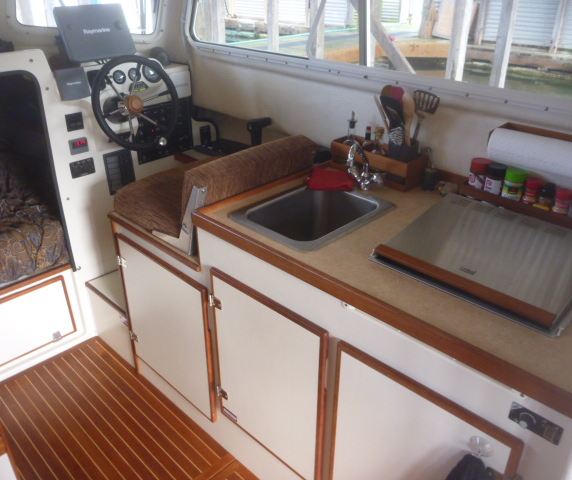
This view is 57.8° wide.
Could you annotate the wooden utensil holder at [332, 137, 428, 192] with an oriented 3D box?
[{"bbox_3d":[0.293,-0.253,1.662,0.285,0.090,0.130,25,37,37],"label":"wooden utensil holder"}]

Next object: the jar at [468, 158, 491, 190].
[{"bbox_3d":[0.564,-0.182,1.519,0.056,0.110,0.056,1,29,0],"label":"jar"}]

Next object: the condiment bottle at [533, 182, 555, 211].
[{"bbox_3d":[0.706,-0.106,1.405,0.045,0.090,0.045,25,37,37],"label":"condiment bottle"}]

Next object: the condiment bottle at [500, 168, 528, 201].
[{"bbox_3d":[0.668,-0.150,1.513,0.056,0.111,0.056,25,37,37],"label":"condiment bottle"}]

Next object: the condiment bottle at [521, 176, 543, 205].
[{"bbox_3d":[0.705,-0.129,1.484,0.044,0.099,0.044,25,37,37],"label":"condiment bottle"}]

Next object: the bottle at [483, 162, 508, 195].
[{"bbox_3d":[0.600,-0.162,1.490,0.056,0.104,0.056,1,29,0],"label":"bottle"}]

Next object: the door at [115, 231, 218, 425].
[{"bbox_3d":[-0.407,0.301,1.803,0.502,0.561,0.022,25,37,37],"label":"door"}]

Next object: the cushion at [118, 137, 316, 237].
[{"bbox_3d":[-0.251,-0.217,1.756,0.564,0.273,0.490,25,37,37],"label":"cushion"}]

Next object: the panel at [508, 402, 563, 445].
[{"bbox_3d":[0.456,0.324,0.934,0.091,0.042,0.020,25,37,37],"label":"panel"}]

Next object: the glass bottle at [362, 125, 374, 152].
[{"bbox_3d":[0.280,-0.309,1.766,0.045,0.140,0.045,25,37,37],"label":"glass bottle"}]

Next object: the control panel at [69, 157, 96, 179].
[{"bbox_3d":[-0.825,-0.291,2.107,0.020,0.067,0.100,25,37,37],"label":"control panel"}]

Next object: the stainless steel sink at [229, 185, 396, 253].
[{"bbox_3d":[0.086,-0.022,1.550,0.310,0.150,0.420,25,37,37],"label":"stainless steel sink"}]

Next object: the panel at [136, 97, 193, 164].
[{"bbox_3d":[-0.539,-0.497,2.334,0.035,0.247,0.288,25,37,37],"label":"panel"}]

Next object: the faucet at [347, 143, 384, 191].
[{"bbox_3d":[0.218,-0.227,1.592,0.140,0.172,0.135,25,37,37],"label":"faucet"}]

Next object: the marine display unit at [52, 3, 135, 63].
[{"bbox_3d":[-0.772,-0.828,2.088,0.280,0.200,0.070,-26,18,-38],"label":"marine display unit"}]

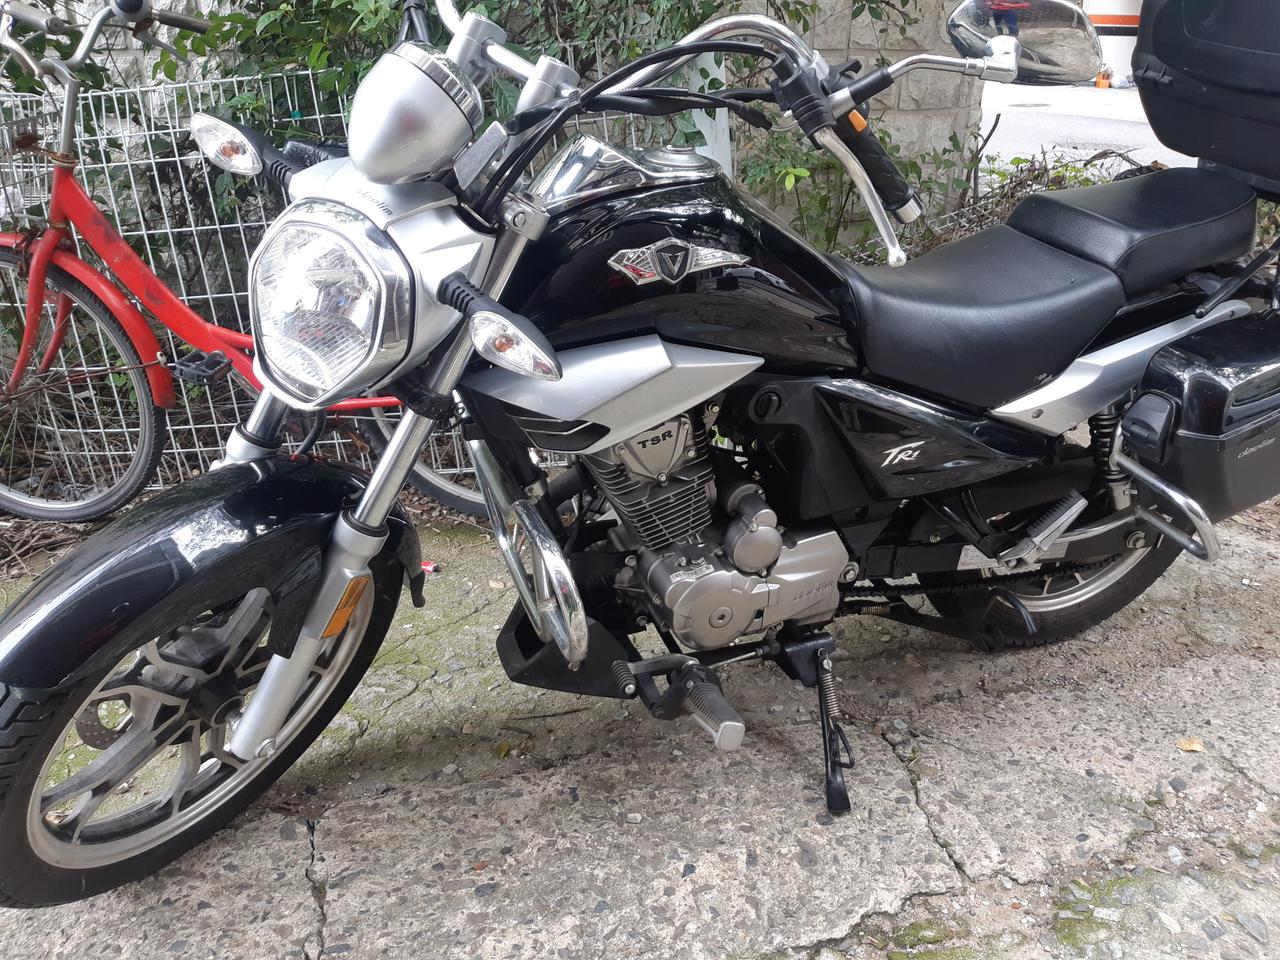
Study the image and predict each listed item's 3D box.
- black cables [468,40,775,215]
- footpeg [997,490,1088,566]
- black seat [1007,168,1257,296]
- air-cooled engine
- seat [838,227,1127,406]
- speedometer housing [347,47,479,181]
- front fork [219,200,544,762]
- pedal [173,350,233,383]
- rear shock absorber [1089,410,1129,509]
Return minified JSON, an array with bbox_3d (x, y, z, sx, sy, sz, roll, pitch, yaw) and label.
[{"bbox_3d":[-0.016,-0.344,0.941,0.300,0.160,0.125,1,21,11],"label":"black cables"},{"bbox_3d":[0.595,0.075,1.415,0.140,0.040,0.040,-46,31,13],"label":"footpeg"},{"bbox_3d":[0.751,-0.371,1.424,0.295,0.115,0.235,-9,32,-18],"label":"black seat"},{"bbox_3d":[0.098,0.026,1.395,0.395,0.410,0.325,-9,32,-18],"label":"air-cooled engine"},{"bbox_3d":[0.433,-0.238,1.368,0.425,0.185,0.275,-9,32,-18],"label":"seat"},{"bbox_3d":[-0.213,-0.335,0.899,0.112,0.125,0.112,36,-10,16],"label":"speedometer housing"},{"bbox_3d":[-0.363,-0.025,1.116,0.245,0.765,0.095,36,17,16],"label":"front fork"},{"bbox_3d":[-0.864,-0.224,1.900,0.072,0.028,0.085,17,22,3],"label":"pedal"},{"bbox_3d":[0.700,-0.056,1.424,0.060,0.310,0.060,-30,36,-4],"label":"rear shock absorber"}]

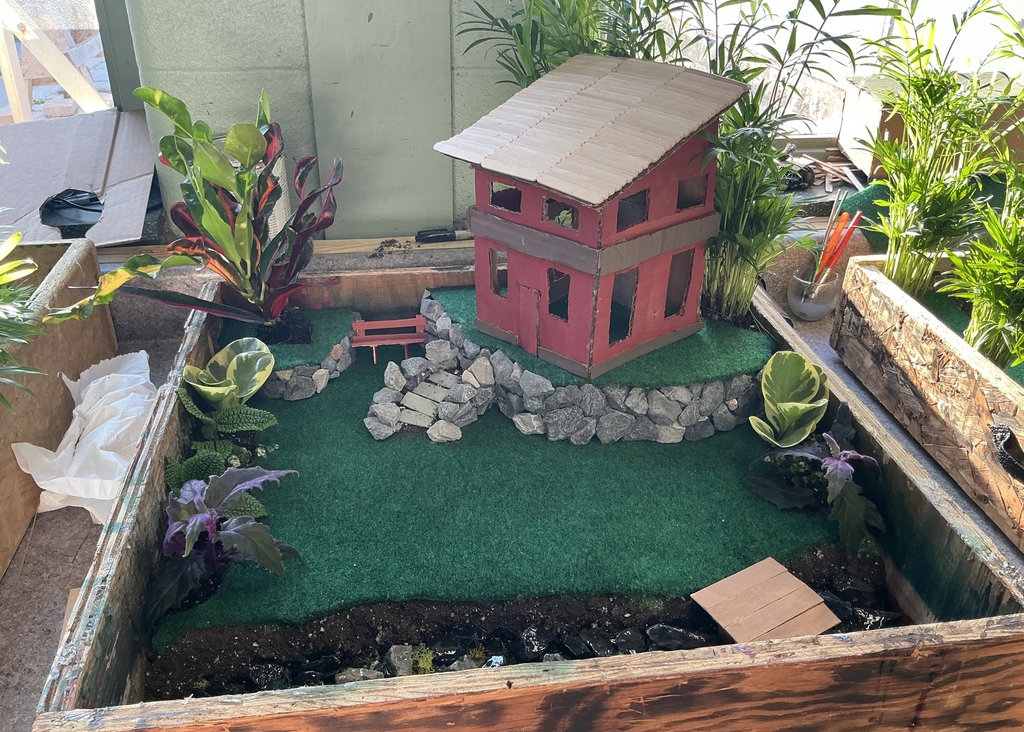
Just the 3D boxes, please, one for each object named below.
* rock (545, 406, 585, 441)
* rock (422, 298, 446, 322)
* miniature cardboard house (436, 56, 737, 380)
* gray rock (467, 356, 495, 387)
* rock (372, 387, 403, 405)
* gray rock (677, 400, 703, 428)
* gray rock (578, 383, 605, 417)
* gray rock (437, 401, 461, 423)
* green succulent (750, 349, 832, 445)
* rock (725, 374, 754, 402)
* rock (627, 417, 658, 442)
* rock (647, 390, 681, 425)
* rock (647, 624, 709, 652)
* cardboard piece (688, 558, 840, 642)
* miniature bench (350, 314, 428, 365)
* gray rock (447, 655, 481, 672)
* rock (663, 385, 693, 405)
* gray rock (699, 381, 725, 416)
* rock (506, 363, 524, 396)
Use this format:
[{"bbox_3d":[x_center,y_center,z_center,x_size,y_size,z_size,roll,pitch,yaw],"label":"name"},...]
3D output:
[{"bbox_3d":[0.068,0.074,1.071,0.050,0.044,0.048,-3,31,-8],"label":"rock"},{"bbox_3d":[-0.135,-0.096,1.427,0.038,0.038,0.032,2,32,0],"label":"rock"},{"bbox_3d":[0.098,-0.227,1.172,0.297,0.331,0.325,-24,37,-36],"label":"miniature cardboard house"},{"bbox_3d":[-0.042,0.007,1.109,0.037,0.040,0.039,-3,31,-8],"label":"gray rock"},{"bbox_3d":[-0.191,0.046,1.283,0.050,0.022,0.031,2,32,0],"label":"rock"},{"bbox_3d":[0.256,0.068,1.186,0.034,0.034,0.032,2,30,0],"label":"gray rock"},{"bbox_3d":[0.114,0.049,1.173,0.040,0.044,0.035,2,30,0],"label":"gray rock"},{"bbox_3d":[-0.082,0.059,1.074,0.030,0.029,0.030,-3,31,-8],"label":"gray rock"},{"bbox_3d":[0.365,0.044,1.089,0.105,0.118,0.085,2,30,0],"label":"green succulent"},{"bbox_3d":[0.332,0.033,1.208,0.044,0.037,0.038,2,30,0],"label":"rock"},{"bbox_3d":[0.169,0.082,1.073,0.040,0.034,0.037,-3,31,-8],"label":"rock"},{"bbox_3d":[0.226,0.062,1.225,0.052,0.047,0.042,2,32,0],"label":"rock"},{"bbox_3d":[0.184,0.301,0.919,0.069,0.027,0.037,2,30,0],"label":"rock"},{"bbox_3d":[0.293,0.288,0.965,0.130,0.022,0.118,-16,36,-27],"label":"cardboard piece"},{"bbox_3d":[-0.205,-0.044,1.394,0.122,0.068,0.037,-3,32,-9],"label":"miniature bench"},{"bbox_3d":[-0.053,0.339,0.933,0.041,0.028,0.029,2,32,0],"label":"gray rock"},{"bbox_3d":[0.235,0.041,1.176,0.043,0.028,0.033,2,30,0],"label":"rock"},{"bbox_3d":[0.300,0.047,1.247,0.039,0.050,0.037,2,32,0],"label":"gray rock"},{"bbox_3d":[0.005,0.018,1.216,0.030,0.048,0.030,2,30,0],"label":"rock"}]

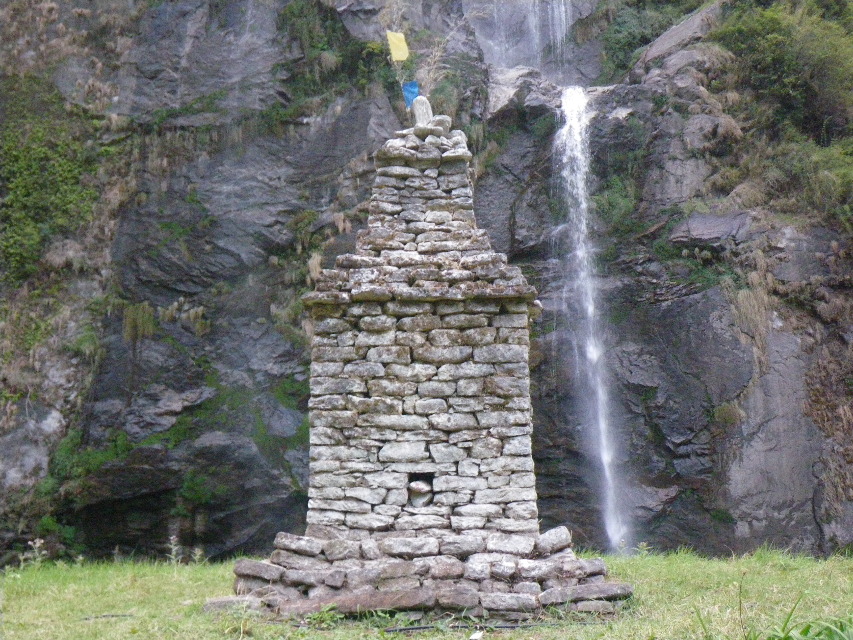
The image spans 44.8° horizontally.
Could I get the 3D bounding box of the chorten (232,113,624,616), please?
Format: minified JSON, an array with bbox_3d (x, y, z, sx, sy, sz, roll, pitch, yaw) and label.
[{"bbox_3d":[0.030,0.116,8.410,2.950,3.900,2.800,0,-4,0],"label":"chorten"}]

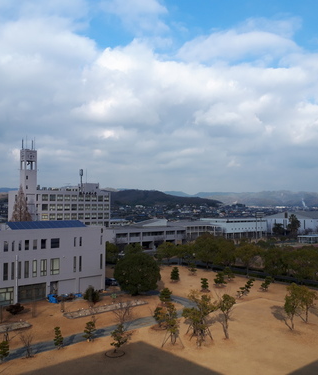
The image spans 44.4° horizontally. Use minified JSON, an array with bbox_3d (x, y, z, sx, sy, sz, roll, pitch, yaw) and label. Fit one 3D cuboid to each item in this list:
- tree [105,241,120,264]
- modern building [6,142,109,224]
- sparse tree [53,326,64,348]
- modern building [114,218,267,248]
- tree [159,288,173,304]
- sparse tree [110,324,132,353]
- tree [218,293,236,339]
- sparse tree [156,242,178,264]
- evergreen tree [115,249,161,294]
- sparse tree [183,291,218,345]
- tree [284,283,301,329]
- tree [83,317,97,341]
[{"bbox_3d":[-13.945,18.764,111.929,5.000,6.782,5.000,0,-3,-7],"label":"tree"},{"bbox_3d":[-41.120,5.420,161.810,35.200,38.500,20.000,2,-3,-38],"label":"modern building"},{"bbox_3d":[-12.050,17.970,46.800,1.200,2.540,1.200,0,-3,0],"label":"sparse tree"},{"bbox_3d":[12.630,19.630,169.030,89.640,10.800,18.550,2,-3,-38],"label":"modern building"},{"bbox_3d":[1.300,18.900,67.790,2.430,2.660,2.430,0,-3,0],"label":"tree"},{"bbox_3d":[-4.389,17.226,44.460,2.390,3.057,2.390,0,-3,-6],"label":"sparse tree"},{"bbox_3d":[8.553,16.219,49.057,2.132,5.451,2.132,-1,-3,10],"label":"tree"},{"bbox_3d":[2.330,19.220,113.610,6.690,6.360,6.690,0,-3,0],"label":"sparse tree"},{"bbox_3d":[-4.008,16.228,73.389,8.858,7.939,8.858,0,-3,-3],"label":"evergreen tree"},{"bbox_3d":[5.010,16.080,48.080,4.360,6.440,4.360,0,-3,0],"label":"sparse tree"},{"bbox_3d":[17.949,15.984,52.240,2.270,6.182,2.270,-1,-3,19],"label":"tree"},{"bbox_3d":[-8.570,17.860,48.870,1.750,2.960,1.750,0,-3,0],"label":"tree"}]

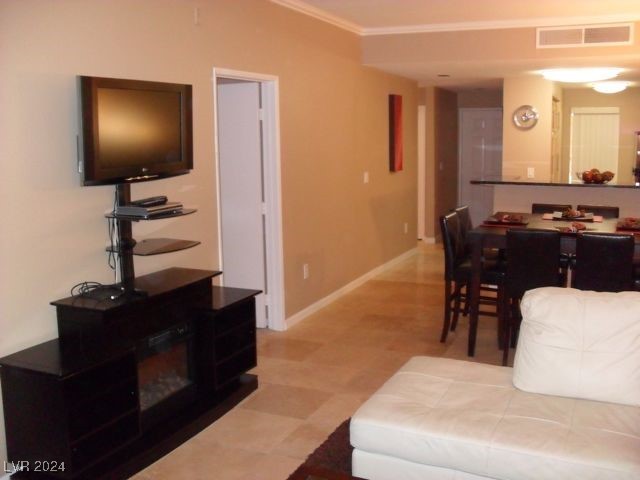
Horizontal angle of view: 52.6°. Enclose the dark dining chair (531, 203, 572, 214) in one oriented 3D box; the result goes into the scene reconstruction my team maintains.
[{"bbox_3d":[2.015,0.199,5.731,0.400,0.990,0.530,3,10,24],"label":"dark dining chair"}]

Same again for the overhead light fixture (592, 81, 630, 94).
[{"bbox_3d":[4.091,-2.122,9.123,0.450,0.125,0.450,3,10,24],"label":"overhead light fixture"}]

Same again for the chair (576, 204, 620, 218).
[{"bbox_3d":[2.368,0.224,5.575,0.400,0.990,0.530,3,10,24],"label":"chair"}]

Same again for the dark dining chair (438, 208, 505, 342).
[{"bbox_3d":[1.230,0.307,5.095,0.530,0.990,0.400,3,10,24],"label":"dark dining chair"}]

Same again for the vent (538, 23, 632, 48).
[{"bbox_3d":[2.380,-1.842,5.838,0.800,0.190,0.030,3,10,24],"label":"vent"}]

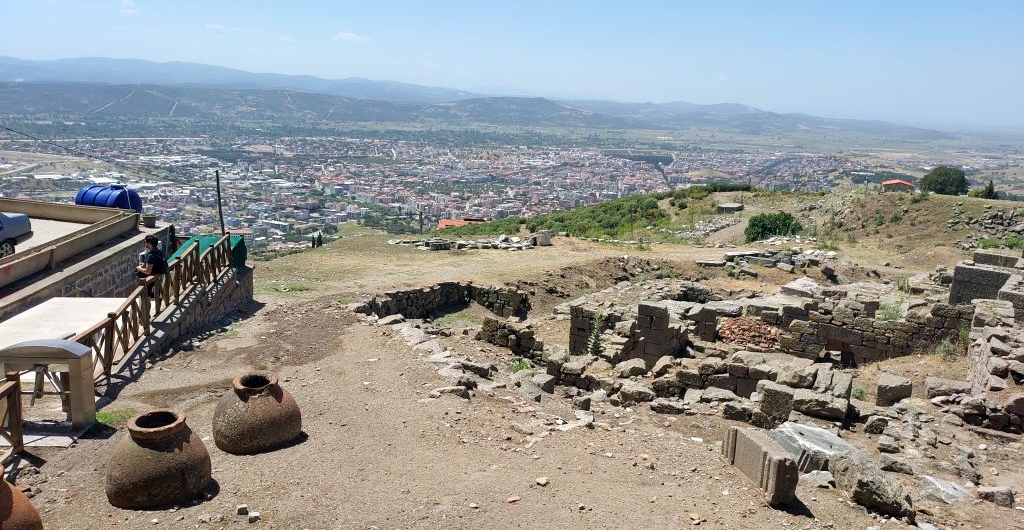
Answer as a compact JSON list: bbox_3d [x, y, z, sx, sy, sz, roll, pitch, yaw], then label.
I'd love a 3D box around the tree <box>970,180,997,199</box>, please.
[{"bbox_3d":[63.755,-10.141,112.000,3.400,2.800,3.200,8,13,31],"label":"tree"}]

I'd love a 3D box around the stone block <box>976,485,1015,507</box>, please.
[{"bbox_3d":[5.690,2.718,9.777,0.370,0.170,0.170,5,12,20],"label":"stone block"}]

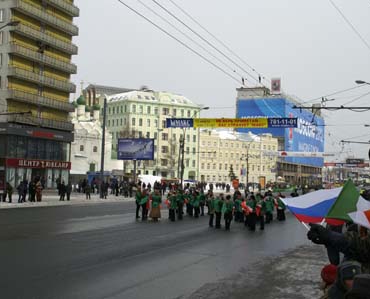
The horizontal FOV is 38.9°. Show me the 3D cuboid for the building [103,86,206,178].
[{"bbox_3d":[-11.323,-3.089,162.828,25.113,28.000,18.000,4,-4,-34],"label":"building"}]

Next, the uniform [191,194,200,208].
[{"bbox_3d":[0.656,3.250,32.773,0.500,0.800,0.310,0,-3,26],"label":"uniform"}]

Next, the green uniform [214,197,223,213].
[{"bbox_3d":[1.684,2.731,25.893,0.460,0.780,0.300,0,-3,24],"label":"green uniform"}]

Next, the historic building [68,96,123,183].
[{"bbox_3d":[-19.214,-2.028,111.242,10.000,19.800,11.500,0,-3,27],"label":"historic building"}]

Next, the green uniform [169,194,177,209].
[{"bbox_3d":[-0.689,2.930,29.383,0.480,0.760,0.310,0,-3,24],"label":"green uniform"}]

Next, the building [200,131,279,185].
[{"bbox_3d":[14.405,3.508,180.173,32.048,18.300,14.000,4,-4,-30],"label":"building"}]

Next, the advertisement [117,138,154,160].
[{"bbox_3d":[-7.315,0.029,78.602,6.200,3.160,0.400,0,-3,27],"label":"advertisement"}]

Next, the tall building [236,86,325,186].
[{"bbox_3d":[44.508,-1.909,235.766,20.344,37.000,68.637,0,-3,27],"label":"tall building"}]

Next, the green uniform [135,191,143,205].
[{"bbox_3d":[-2.528,2.627,28.696,0.470,0.760,0.330,-1,-4,45],"label":"green uniform"}]

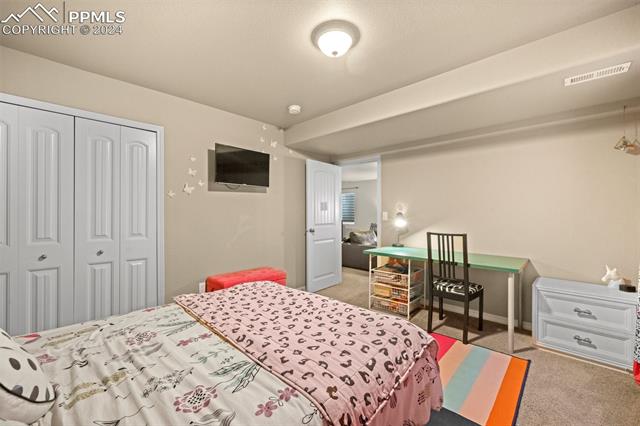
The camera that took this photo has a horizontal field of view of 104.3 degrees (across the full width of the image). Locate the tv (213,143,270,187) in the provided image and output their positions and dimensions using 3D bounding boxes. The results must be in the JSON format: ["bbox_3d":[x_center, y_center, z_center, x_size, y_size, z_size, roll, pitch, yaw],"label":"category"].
[{"bbox_3d":[-0.918,-0.550,3.028,0.060,0.430,0.730,0,0,44],"label":"tv"}]

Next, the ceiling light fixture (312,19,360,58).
[{"bbox_3d":[0.113,-1.158,1.740,0.350,0.120,0.350,0,0,0],"label":"ceiling light fixture"}]

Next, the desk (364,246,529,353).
[{"bbox_3d":[1.340,0.853,2.854,1.540,0.735,0.620,0,0,42],"label":"desk"}]

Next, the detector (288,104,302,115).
[{"bbox_3d":[-0.282,-1.190,2.865,0.148,0.050,0.148,0,0,0],"label":"detector"}]

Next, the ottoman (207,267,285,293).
[{"bbox_3d":[-0.825,0.975,2.896,0.400,0.490,0.790,0,0,44],"label":"ottoman"}]

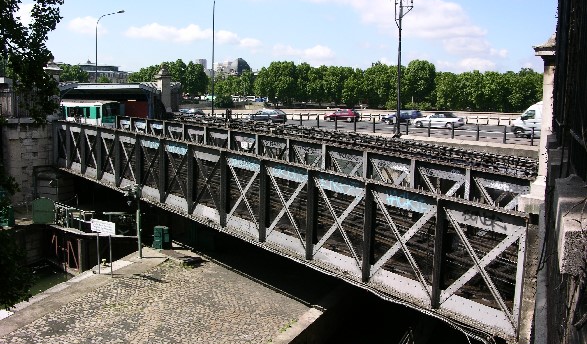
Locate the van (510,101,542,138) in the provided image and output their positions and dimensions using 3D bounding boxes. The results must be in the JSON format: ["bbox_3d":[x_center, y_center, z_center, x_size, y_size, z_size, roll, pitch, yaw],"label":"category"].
[{"bbox_3d":[17.873,-3.519,40.421,5.400,2.550,2.000,5,8,30],"label":"van"}]

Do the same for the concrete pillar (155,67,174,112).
[{"bbox_3d":[-13.583,-8.620,62.000,1.300,5.000,1.300,-5,9,-40],"label":"concrete pillar"}]

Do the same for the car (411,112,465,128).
[{"bbox_3d":[13.017,-4.611,53.500,4.400,1.400,1.730,4,8,25],"label":"car"}]

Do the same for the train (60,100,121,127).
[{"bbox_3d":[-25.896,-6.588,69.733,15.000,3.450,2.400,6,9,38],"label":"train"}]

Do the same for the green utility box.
[{"bbox_3d":[-7.712,3.900,34.800,0.800,1.380,0.700,4,8,20],"label":"green utility box"}]

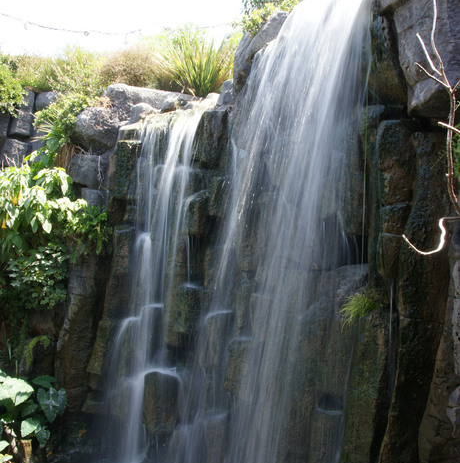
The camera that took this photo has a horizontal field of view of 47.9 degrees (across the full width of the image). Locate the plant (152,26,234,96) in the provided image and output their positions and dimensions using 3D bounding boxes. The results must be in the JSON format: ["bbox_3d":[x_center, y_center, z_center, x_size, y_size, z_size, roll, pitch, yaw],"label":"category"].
[{"bbox_3d":[-0.450,-2.120,6.500,1.020,0.900,0.920,0,2,0],"label":"plant"}]

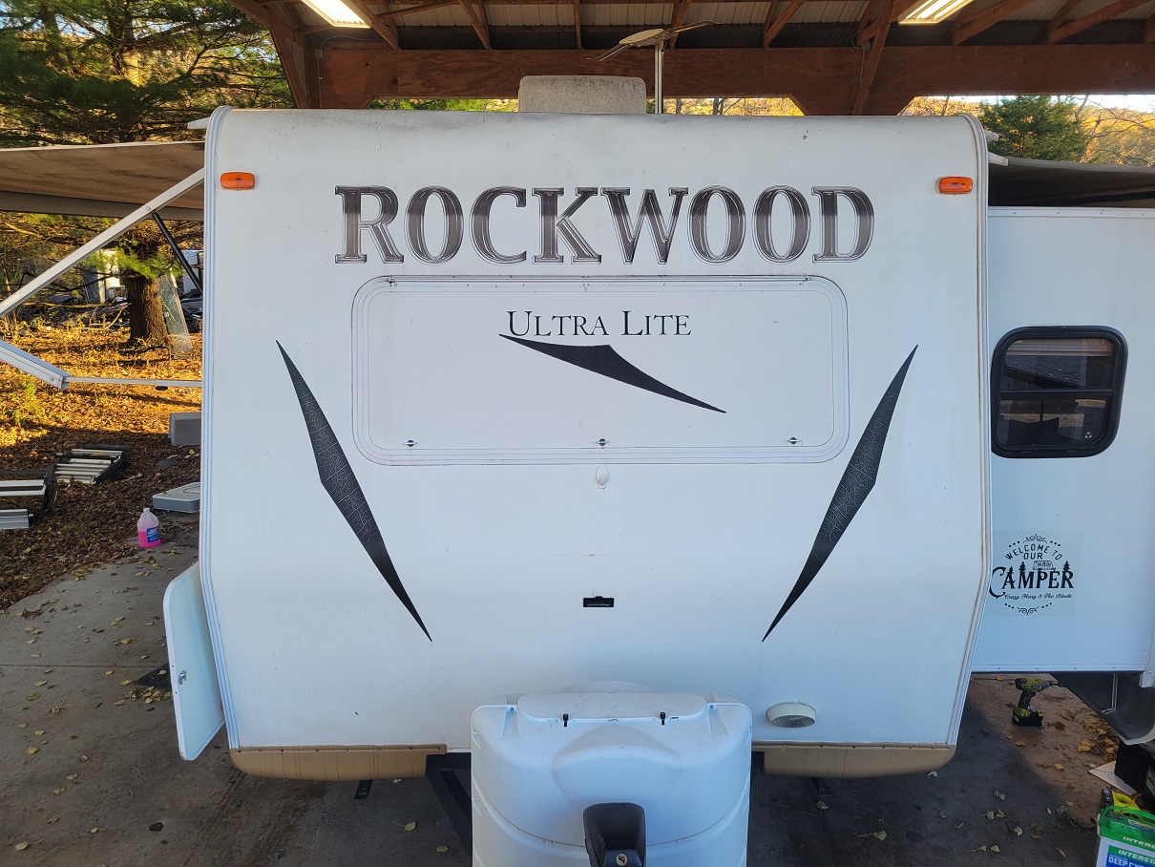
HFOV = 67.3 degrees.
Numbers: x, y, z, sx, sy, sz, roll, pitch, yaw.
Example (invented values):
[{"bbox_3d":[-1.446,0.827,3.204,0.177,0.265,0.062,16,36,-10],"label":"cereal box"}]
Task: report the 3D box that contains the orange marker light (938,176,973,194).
[{"bbox_3d":[1.183,-0.774,2.710,0.101,0.051,0.025,0,-2,-1],"label":"orange marker light"}]

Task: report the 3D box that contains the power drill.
[{"bbox_3d":[2.212,1.299,4.226,0.158,0.232,0.077,1,12,3],"label":"power drill"}]

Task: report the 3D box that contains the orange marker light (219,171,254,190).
[{"bbox_3d":[-1.046,-0.778,2.675,0.101,0.051,0.025,0,-2,-1],"label":"orange marker light"}]

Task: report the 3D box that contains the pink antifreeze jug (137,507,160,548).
[{"bbox_3d":[-3.325,0.722,6.724,0.142,0.297,0.142,9,15,34],"label":"pink antifreeze jug"}]

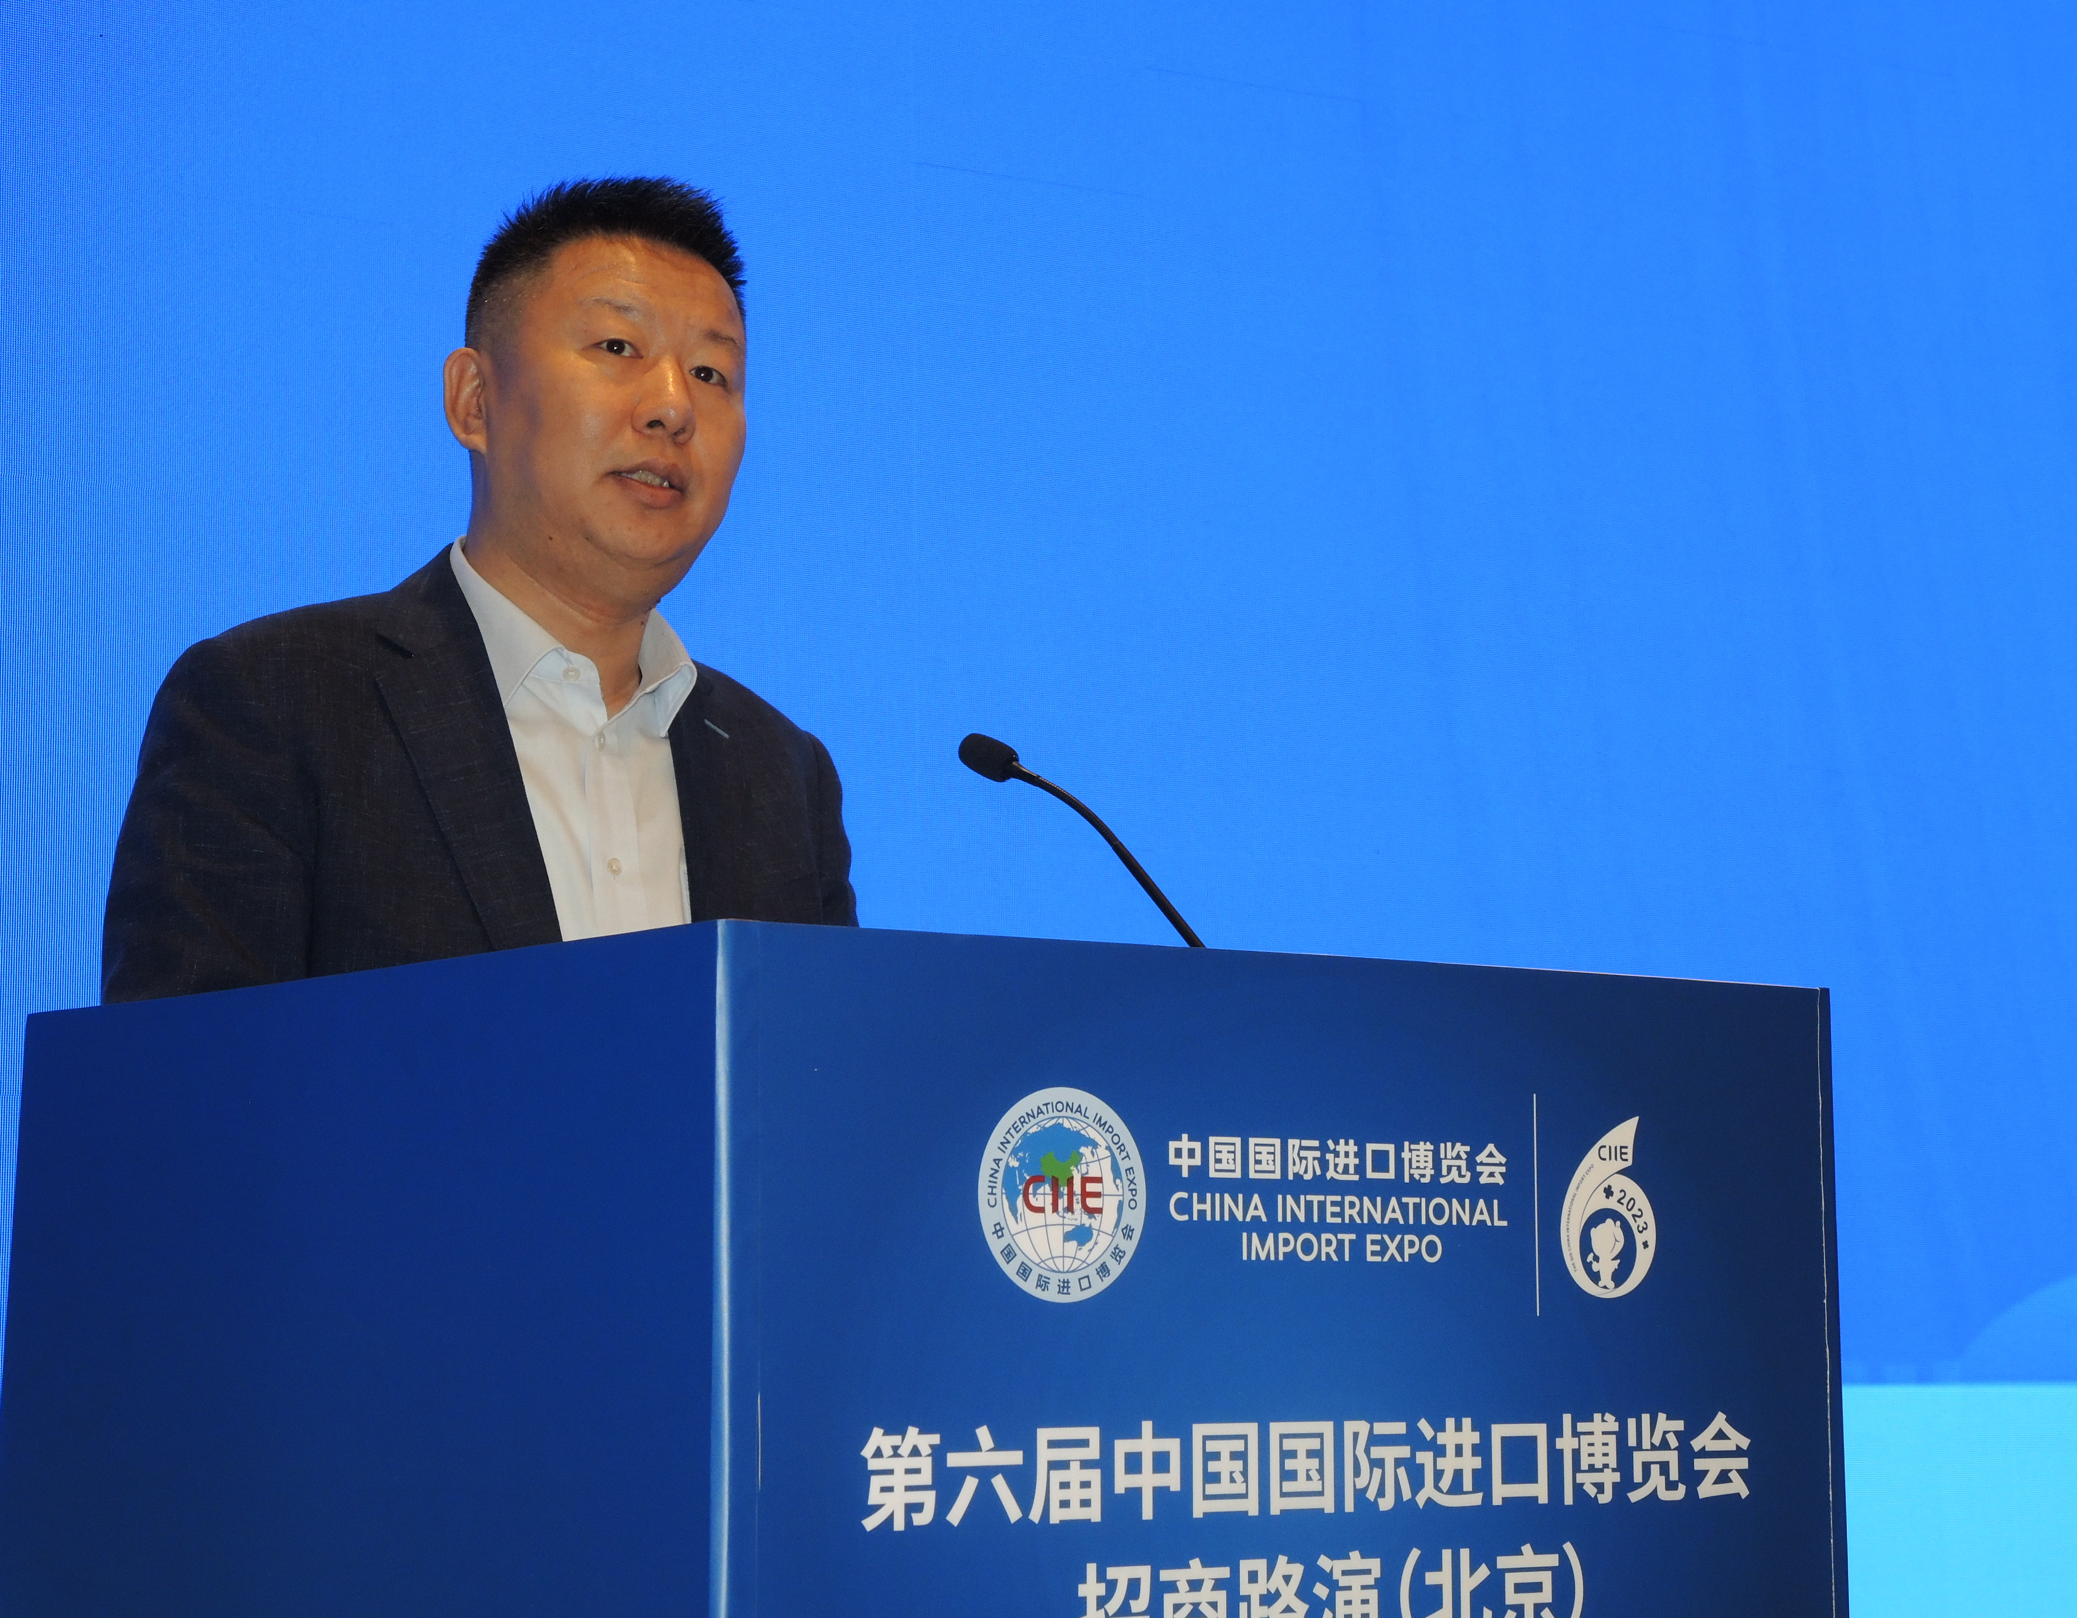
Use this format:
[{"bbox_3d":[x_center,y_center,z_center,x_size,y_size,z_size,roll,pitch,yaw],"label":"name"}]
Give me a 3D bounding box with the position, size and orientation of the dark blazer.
[{"bbox_3d":[-0.310,0.175,2.457,0.540,0.680,0.360,5,-9,-37],"label":"dark blazer"}]

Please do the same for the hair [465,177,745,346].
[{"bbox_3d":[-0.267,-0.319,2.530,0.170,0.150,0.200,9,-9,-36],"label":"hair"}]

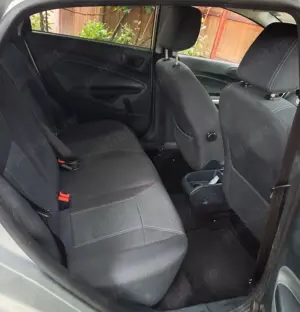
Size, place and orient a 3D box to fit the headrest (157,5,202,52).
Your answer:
[{"bbox_3d":[0.149,-0.654,1.480,0.135,0.210,0.265,-9,32,-14],"label":"headrest"}]

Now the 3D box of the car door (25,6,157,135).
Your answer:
[{"bbox_3d":[-0.371,-0.502,1.790,0.870,0.930,0.180,-2,30,-19],"label":"car door"}]

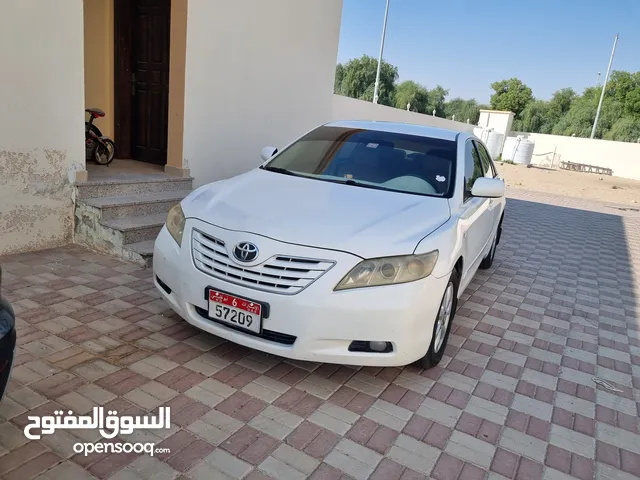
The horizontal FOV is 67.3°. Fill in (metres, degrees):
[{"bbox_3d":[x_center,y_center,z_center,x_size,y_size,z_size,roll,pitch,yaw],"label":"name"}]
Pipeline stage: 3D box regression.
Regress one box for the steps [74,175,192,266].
[{"bbox_3d":[-1.647,-0.272,5.048,1.080,0.600,1.420,14,16,28],"label":"steps"}]

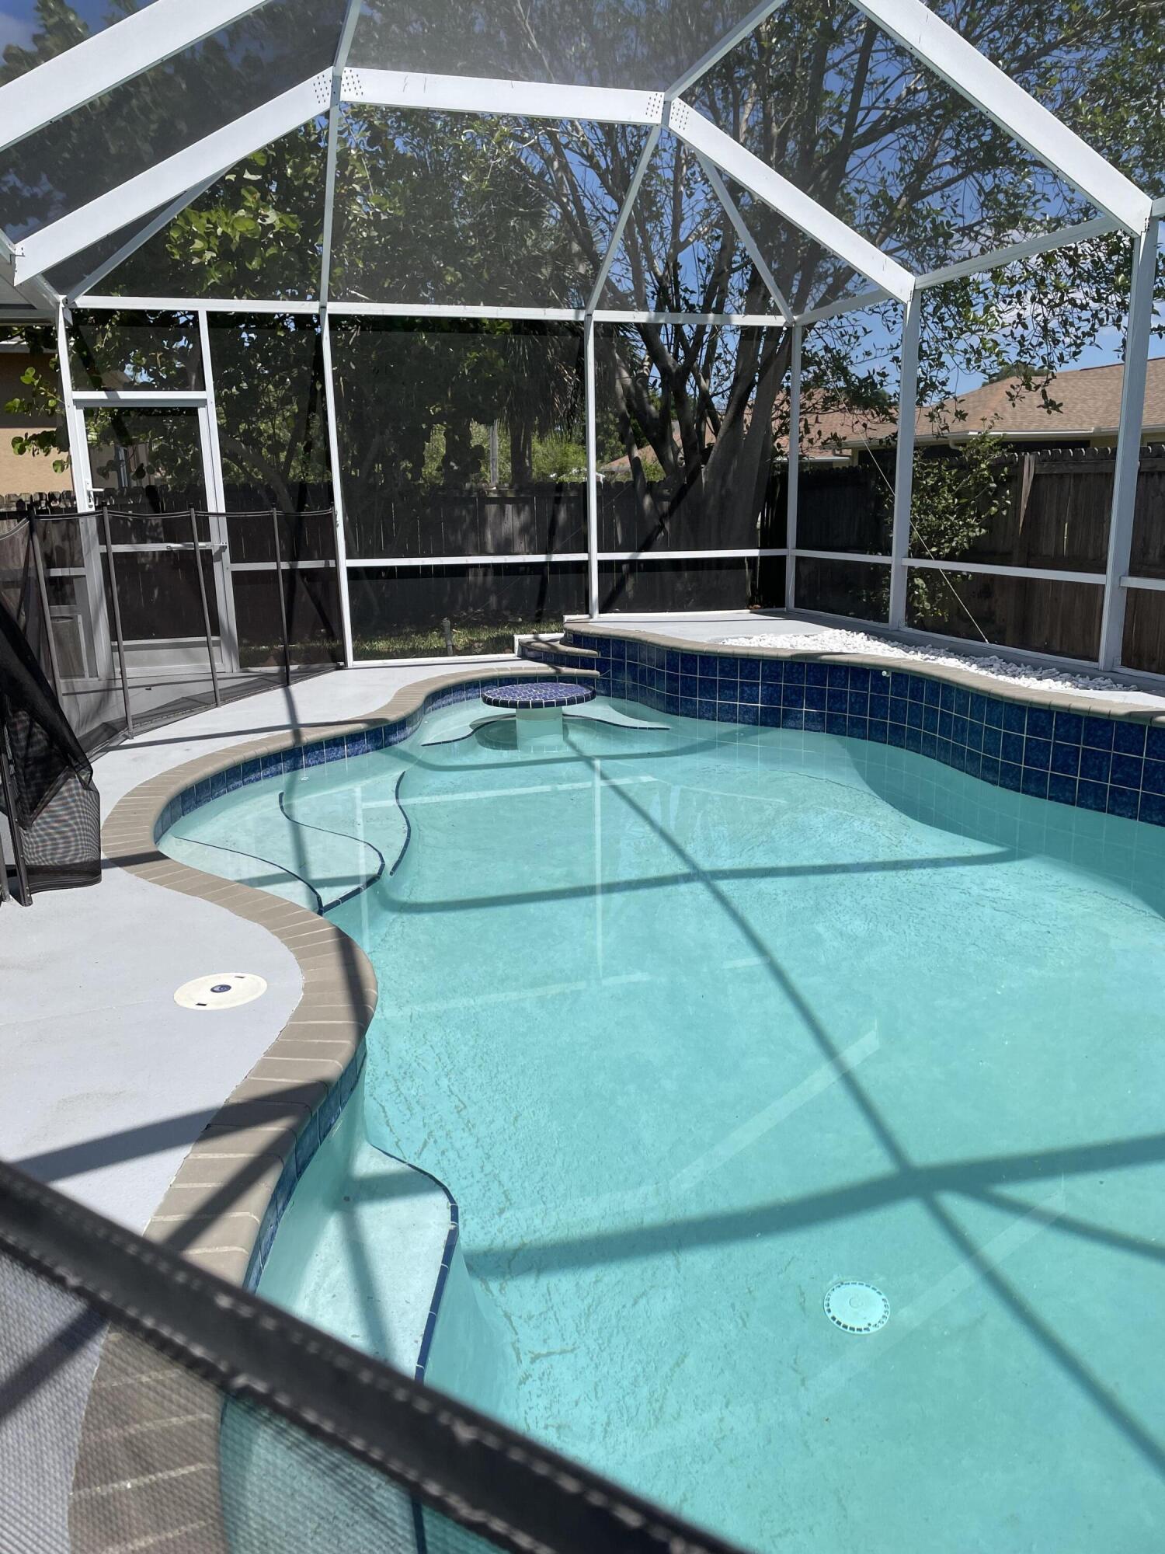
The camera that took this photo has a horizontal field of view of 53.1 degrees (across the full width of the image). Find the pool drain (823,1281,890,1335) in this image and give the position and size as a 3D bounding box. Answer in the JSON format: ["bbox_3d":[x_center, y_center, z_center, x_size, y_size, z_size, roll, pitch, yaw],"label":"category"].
[{"bbox_3d":[0.845,1.630,3.586,0.202,0.025,0.206,2,14,14],"label":"pool drain"}]

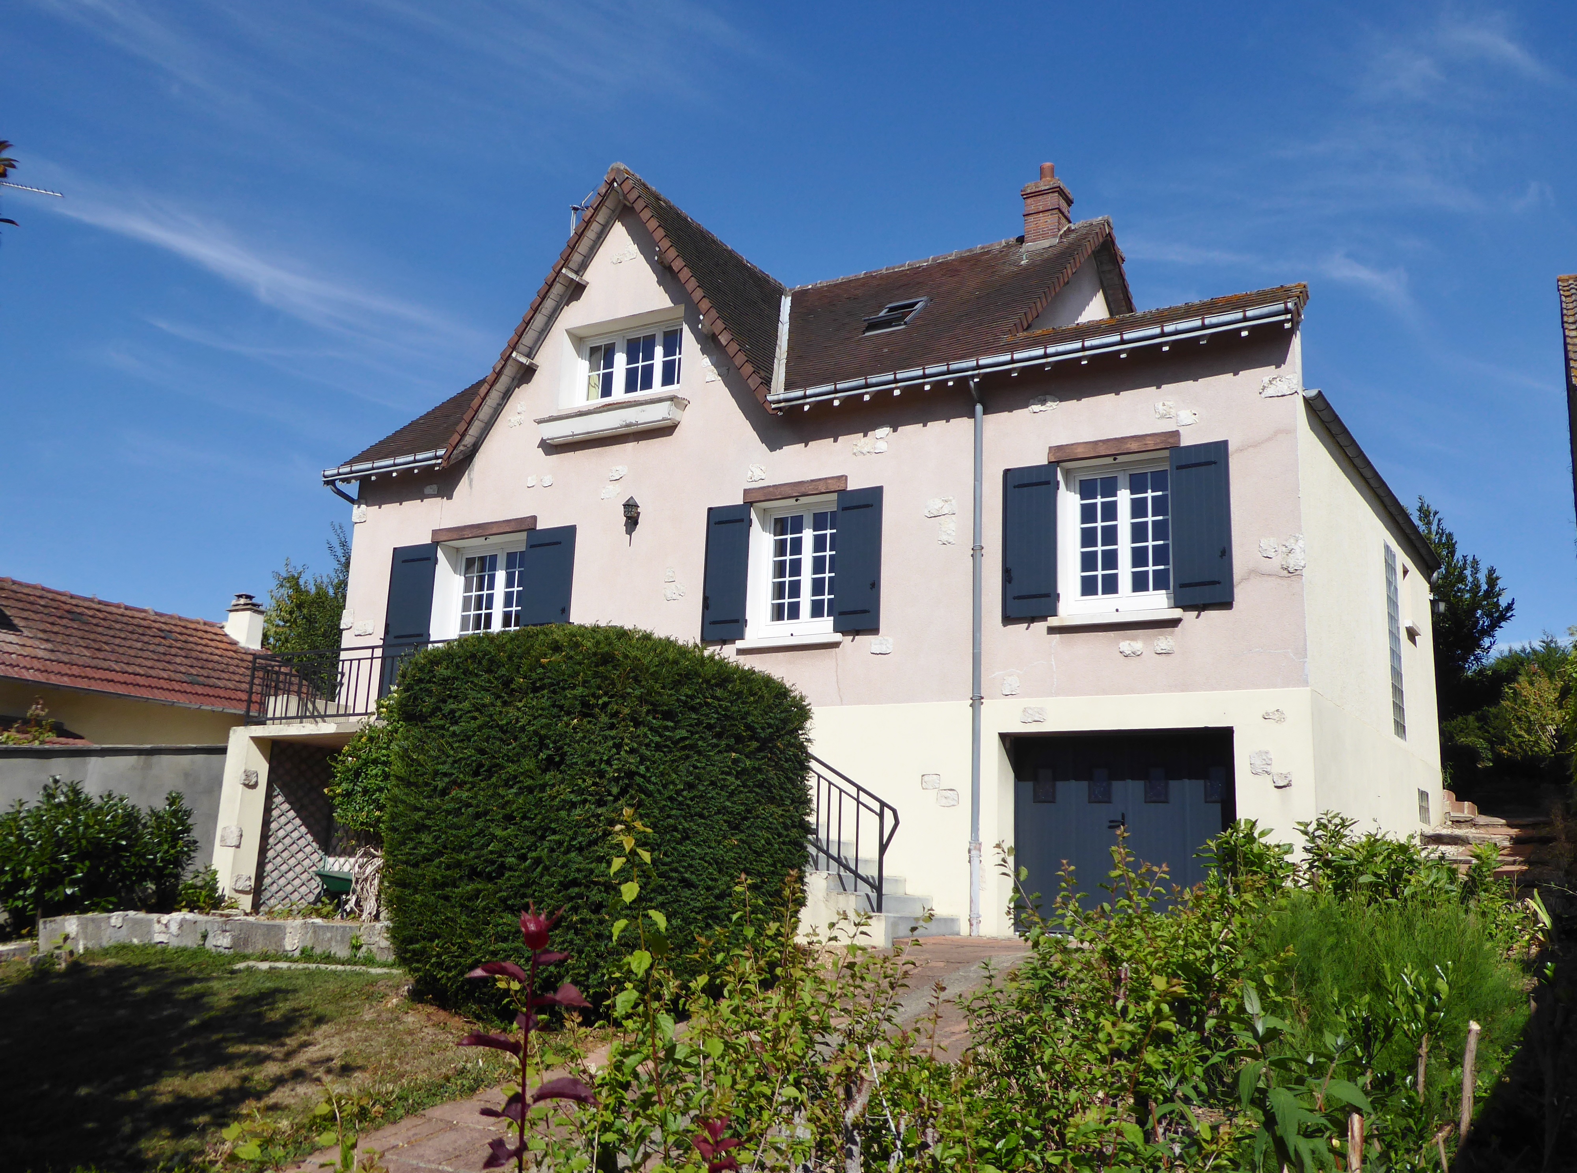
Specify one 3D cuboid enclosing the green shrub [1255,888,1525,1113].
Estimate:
[{"bbox_3d":[2.549,1.815,6.200,1.200,1.100,1.100,-3,-12,22],"label":"green shrub"}]

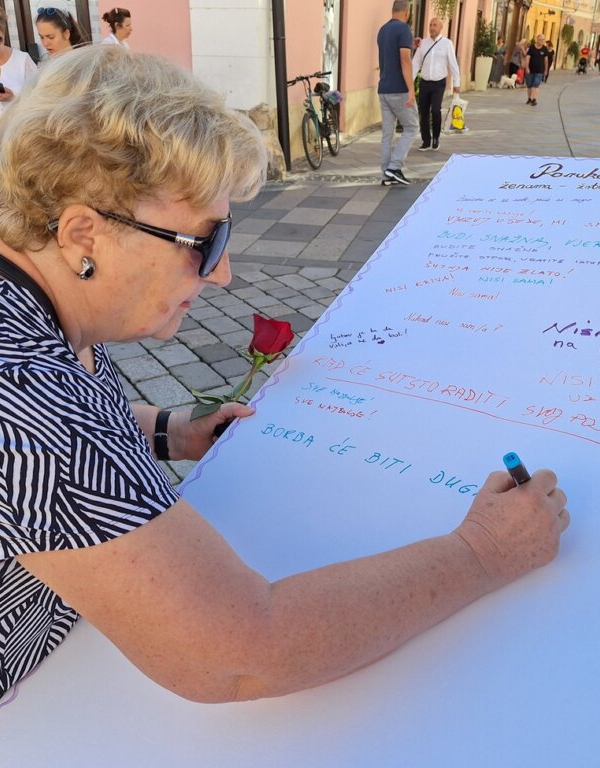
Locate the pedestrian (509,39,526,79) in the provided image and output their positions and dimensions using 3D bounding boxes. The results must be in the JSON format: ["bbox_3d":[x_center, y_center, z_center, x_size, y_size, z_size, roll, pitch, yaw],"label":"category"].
[{"bbox_3d":[8.472,-12.472,26.504,0.500,1.620,0.500,3,26,6],"label":"pedestrian"}]

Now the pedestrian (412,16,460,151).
[{"bbox_3d":[1.996,-4.402,10.025,0.620,1.760,0.400,12,28,22],"label":"pedestrian"}]

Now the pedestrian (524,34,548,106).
[{"bbox_3d":[6.441,-8.546,18.531,0.560,1.730,0.420,8,27,15],"label":"pedestrian"}]

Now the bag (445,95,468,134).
[{"bbox_3d":[2.333,-4.017,10.142,0.330,0.540,0.150,4,26,8],"label":"bag"}]

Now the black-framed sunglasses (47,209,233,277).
[{"bbox_3d":[-0.144,-0.155,0.648,0.155,0.058,0.145,17,21,-6],"label":"black-framed sunglasses"}]

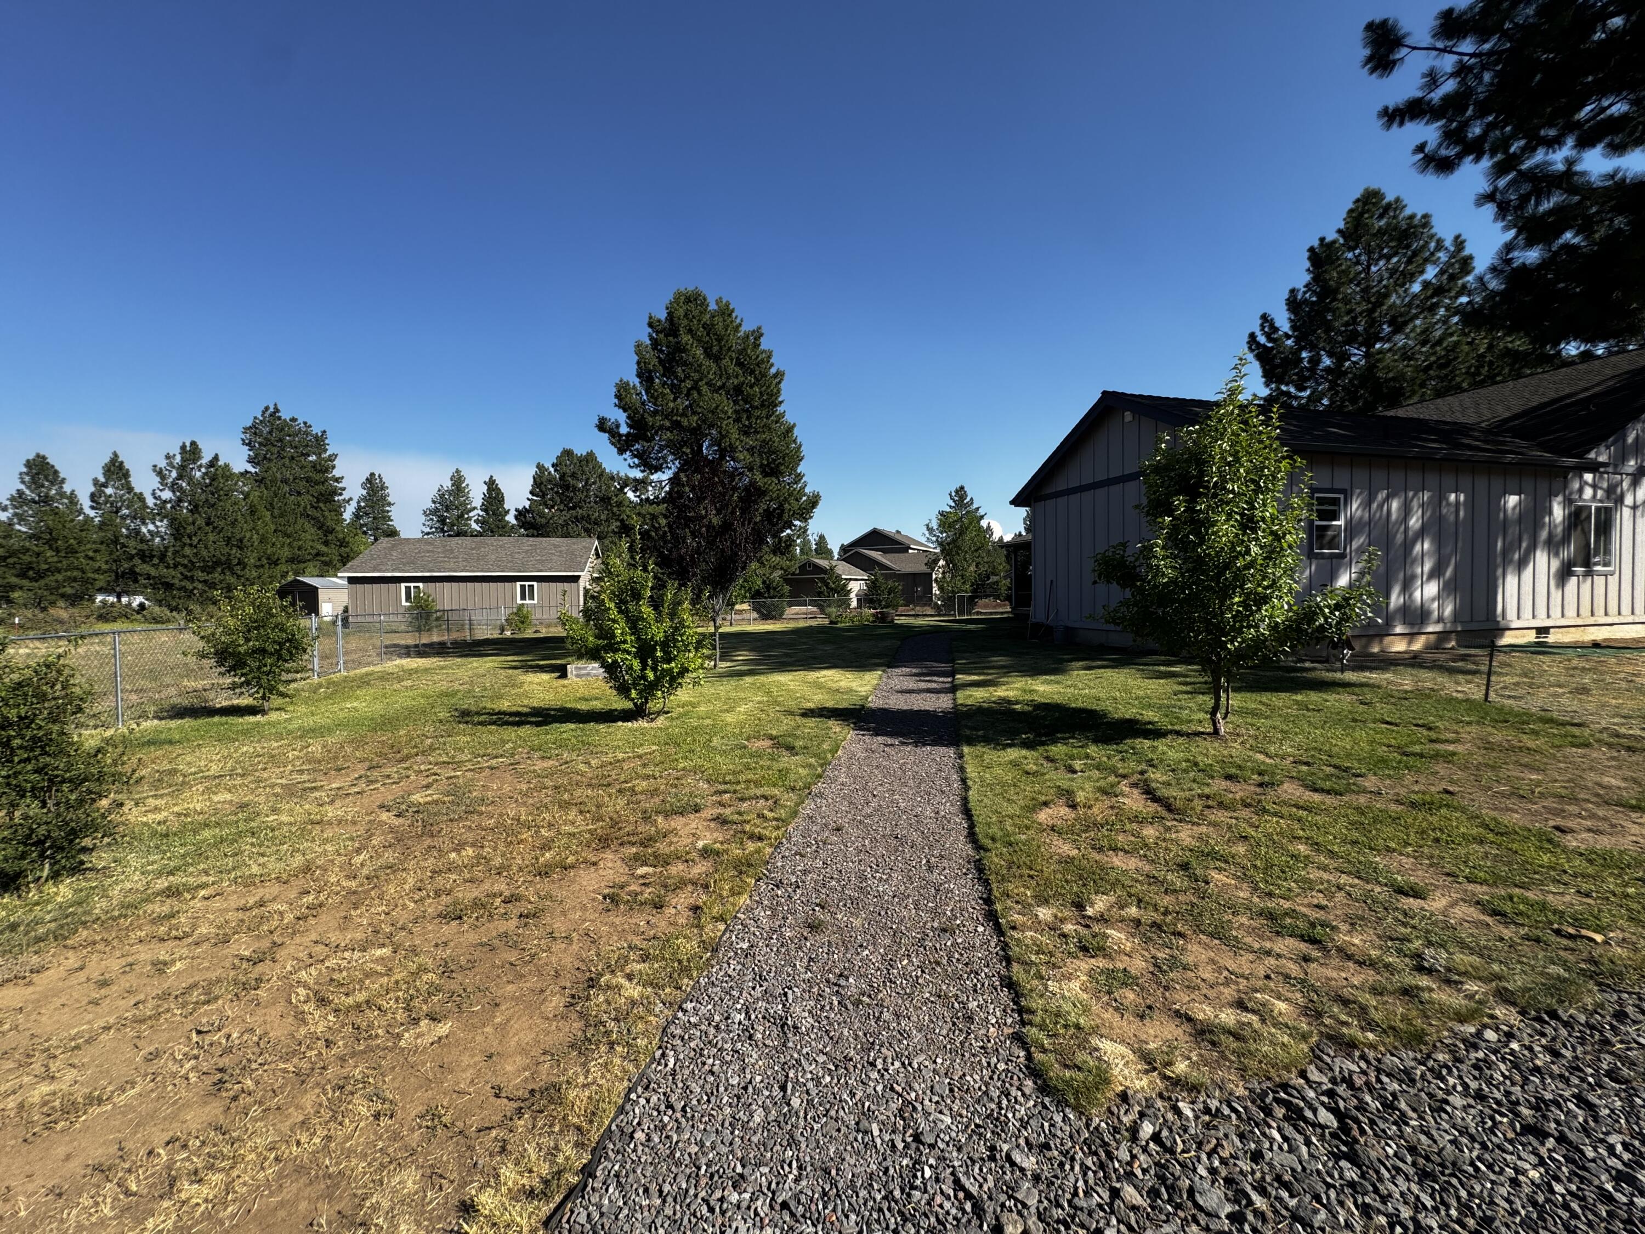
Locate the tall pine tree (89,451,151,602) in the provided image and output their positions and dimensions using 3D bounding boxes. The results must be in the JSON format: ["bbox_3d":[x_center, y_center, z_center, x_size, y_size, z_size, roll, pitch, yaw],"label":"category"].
[{"bbox_3d":[-66.618,-7.544,62.757,4.900,16.178,4.900,1,2,43],"label":"tall pine tree"}]

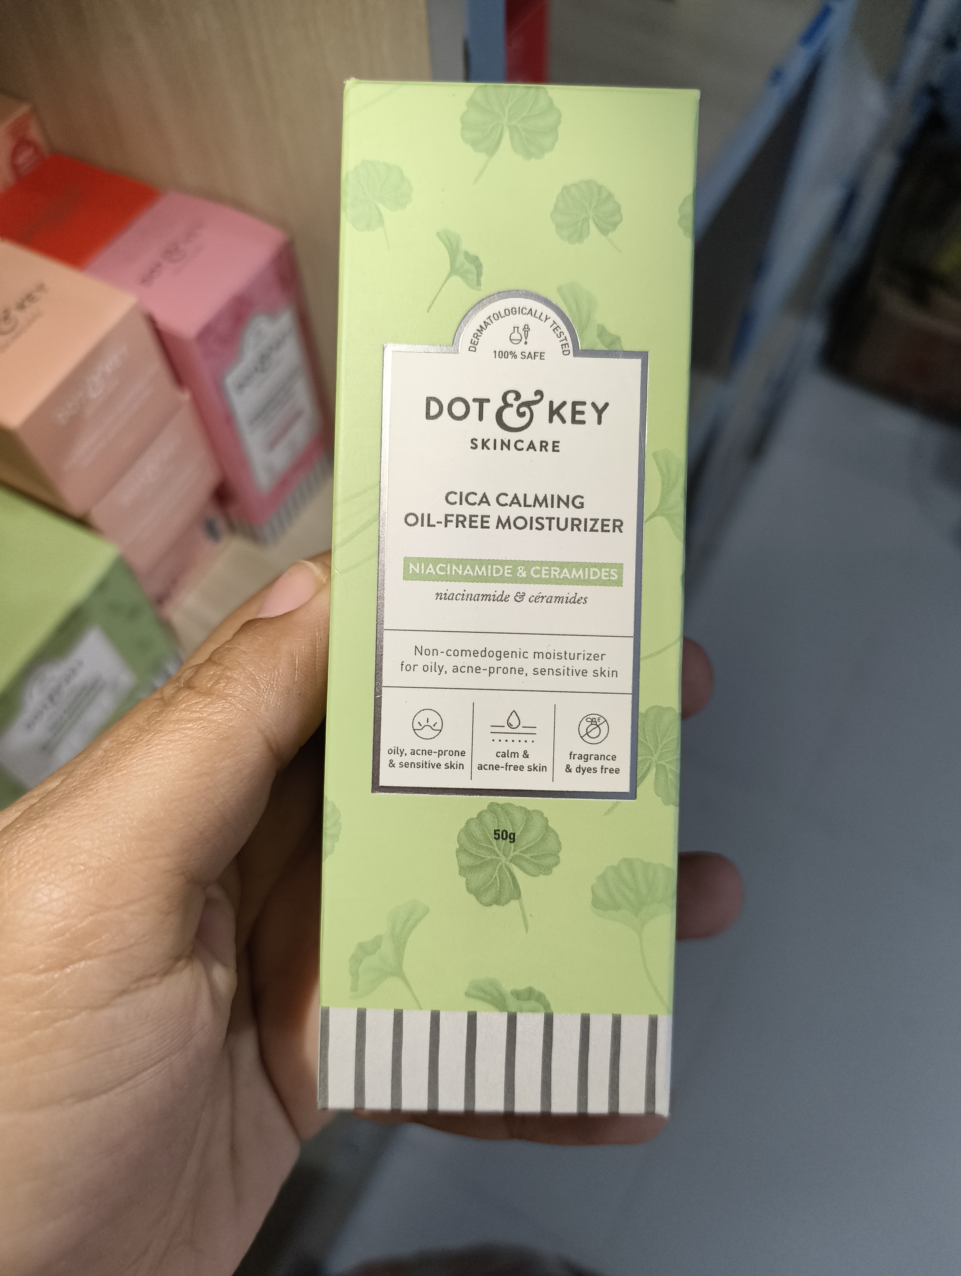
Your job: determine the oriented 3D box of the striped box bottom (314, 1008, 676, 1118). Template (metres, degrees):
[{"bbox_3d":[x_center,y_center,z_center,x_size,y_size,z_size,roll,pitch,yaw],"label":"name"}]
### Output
[{"bbox_3d":[0.002,0.058,0.139,0.048,0.036,0.014,2,91,0],"label":"striped box bottom"}]

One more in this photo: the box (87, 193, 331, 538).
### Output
[{"bbox_3d":[-0.089,-0.087,0.308,0.043,0.108,0.045,26,66,11],"label":"box"}]

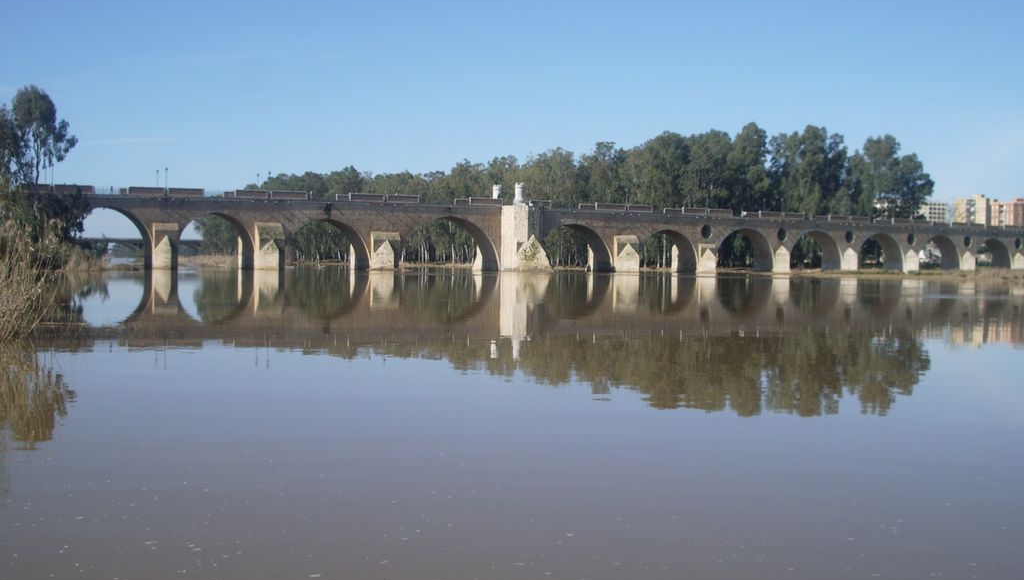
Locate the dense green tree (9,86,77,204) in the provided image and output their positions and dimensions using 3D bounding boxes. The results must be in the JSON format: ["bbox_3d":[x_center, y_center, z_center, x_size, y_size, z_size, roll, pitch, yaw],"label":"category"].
[{"bbox_3d":[-72.780,-18.370,188.000,10.540,26.350,10.000,0,1,-21],"label":"dense green tree"}]

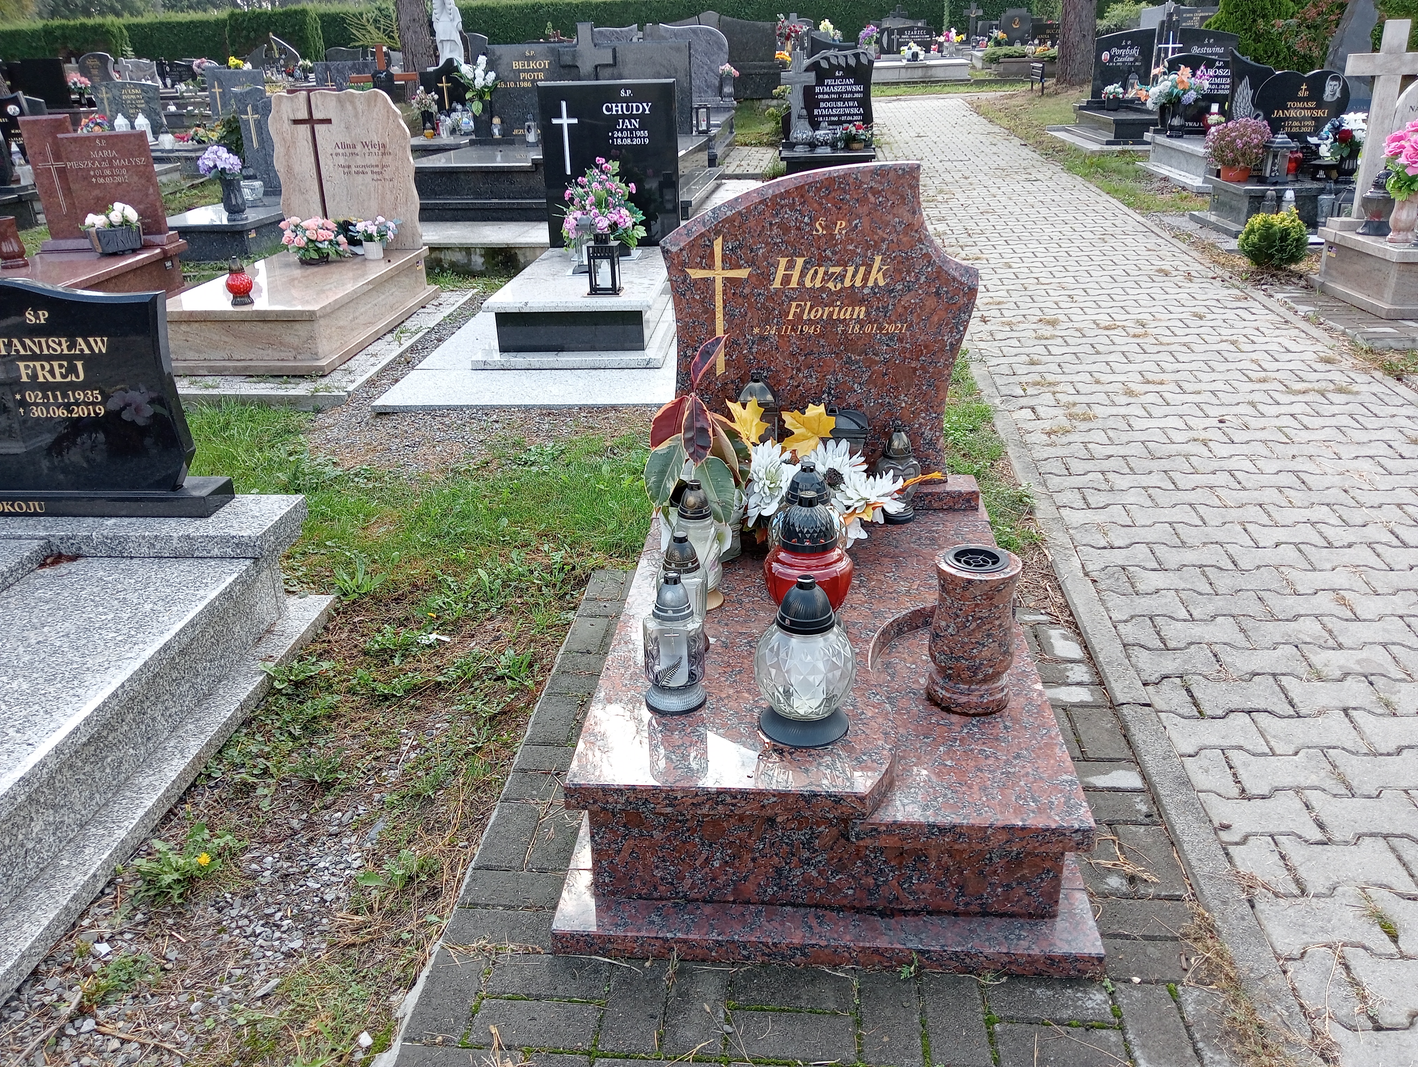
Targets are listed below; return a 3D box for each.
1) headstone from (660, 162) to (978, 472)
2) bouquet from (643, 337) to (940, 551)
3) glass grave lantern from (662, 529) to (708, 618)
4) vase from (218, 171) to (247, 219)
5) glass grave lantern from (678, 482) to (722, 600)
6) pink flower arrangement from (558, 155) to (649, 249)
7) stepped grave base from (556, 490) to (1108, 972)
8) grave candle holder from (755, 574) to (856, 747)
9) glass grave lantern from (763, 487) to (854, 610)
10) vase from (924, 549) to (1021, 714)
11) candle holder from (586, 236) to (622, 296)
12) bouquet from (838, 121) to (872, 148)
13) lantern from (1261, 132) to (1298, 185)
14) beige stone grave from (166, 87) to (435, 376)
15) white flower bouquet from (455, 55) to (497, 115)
[{"bbox_3d":[0.267,-0.498,2.802,0.748,0.775,0.080,1,24,5],"label":"headstone"},{"bbox_3d":[0.190,-0.203,2.592,0.660,0.480,0.360,1,25,4],"label":"bouquet"},{"bbox_3d":[-0.052,0.112,2.199,0.106,0.238,0.106,1,25,4],"label":"glass grave lantern"},{"bbox_3d":[-3.067,-2.163,7.439,0.160,0.280,0.160,1,25,4],"label":"vase"},{"bbox_3d":[-0.026,0.018,2.370,0.108,0.266,0.108,1,25,4],"label":"glass grave lantern"},{"bbox_3d":[-0.537,-1.676,5.851,0.450,0.450,0.340,1,25,4],"label":"pink flower arrangement"},{"bbox_3d":[0.246,0.276,2.482,0.902,0.315,1.442,1,24,5],"label":"stepped grave base"},{"bbox_3d":[0.164,0.203,1.959,0.172,0.280,0.172,1,24,5],"label":"grave candle holder"},{"bbox_3d":[0.197,0.059,2.265,0.175,0.294,0.175,1,24,5],"label":"glass grave lantern"},{"bbox_3d":[0.485,0.177,2.092,0.150,0.276,0.150,1,25,4],"label":"vase"},{"bbox_3d":[-0.494,-1.282,5.438,0.157,0.273,0.157,1,24,5],"label":"candle holder"},{"bbox_3d":[1.277,-3.456,9.953,0.290,0.235,0.260,1,24,5],"label":"bouquet"},{"bbox_3d":[3.707,-2.446,7.482,0.158,0.305,0.158,1,24,5],"label":"lantern"},{"bbox_3d":[-2.183,-1.622,5.936,0.925,1.170,1.715,1,24,5],"label":"beige stone grave"},{"bbox_3d":[-1.775,-3.398,8.690,0.340,0.440,0.300,1,25,4],"label":"white flower bouquet"}]

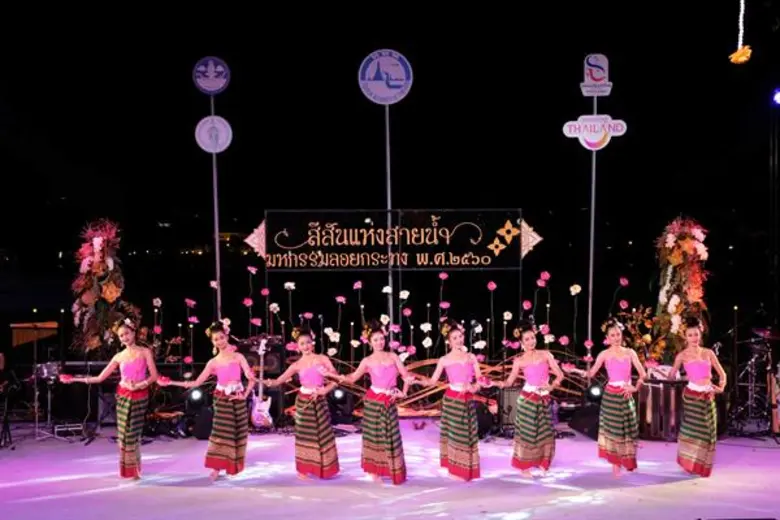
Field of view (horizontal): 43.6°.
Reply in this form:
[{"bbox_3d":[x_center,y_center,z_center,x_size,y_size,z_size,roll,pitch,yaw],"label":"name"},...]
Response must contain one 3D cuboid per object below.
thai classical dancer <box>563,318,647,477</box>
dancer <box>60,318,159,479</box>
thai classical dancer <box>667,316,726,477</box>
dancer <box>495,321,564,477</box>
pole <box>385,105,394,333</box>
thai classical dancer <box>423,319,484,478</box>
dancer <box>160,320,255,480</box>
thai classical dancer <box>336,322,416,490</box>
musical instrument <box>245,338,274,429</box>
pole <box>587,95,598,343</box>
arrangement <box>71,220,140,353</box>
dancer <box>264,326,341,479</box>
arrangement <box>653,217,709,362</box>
[{"bbox_3d":[2.277,1.447,10.234,0.812,1.676,0.580,0,3,-8],"label":"thai classical dancer"},{"bbox_3d":[-2.942,1.446,10.155,1.021,1.684,0.550,0,3,0],"label":"dancer"},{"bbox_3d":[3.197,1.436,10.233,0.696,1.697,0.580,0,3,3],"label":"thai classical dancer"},{"bbox_3d":[1.432,1.457,10.234,0.770,1.655,0.580,0,3,-8],"label":"dancer"},{"bbox_3d":[-0.008,-0.225,13.603,0.055,3.978,0.055,-1,3,0],"label":"pole"},{"bbox_3d":[0.611,1.446,10.117,0.619,1.688,0.600,-1,3,-14],"label":"thai classical dancer"},{"bbox_3d":[-1.903,1.448,10.200,0.970,1.600,0.500,-1,3,-6],"label":"dancer"},{"bbox_3d":[-0.170,1.456,10.003,0.728,1.680,0.580,-1,3,-12],"label":"thai classical dancer"},{"bbox_3d":[-1.639,1.548,12.300,0.310,1.150,0.100,0,-8,0],"label":"musical instrument"},{"bbox_3d":[2.815,-0.244,13.603,0.055,4.159,0.055,1,2,0],"label":"pole"},{"bbox_3d":[-3.894,0.365,13.400,0.870,1.850,0.750,-1,3,-6],"label":"arrangement"},{"bbox_3d":[-0.915,1.476,10.200,0.780,1.540,0.500,-1,3,-6],"label":"dancer"},{"bbox_3d":[3.995,0.397,13.400,0.720,1.980,0.650,0,3,6],"label":"arrangement"}]

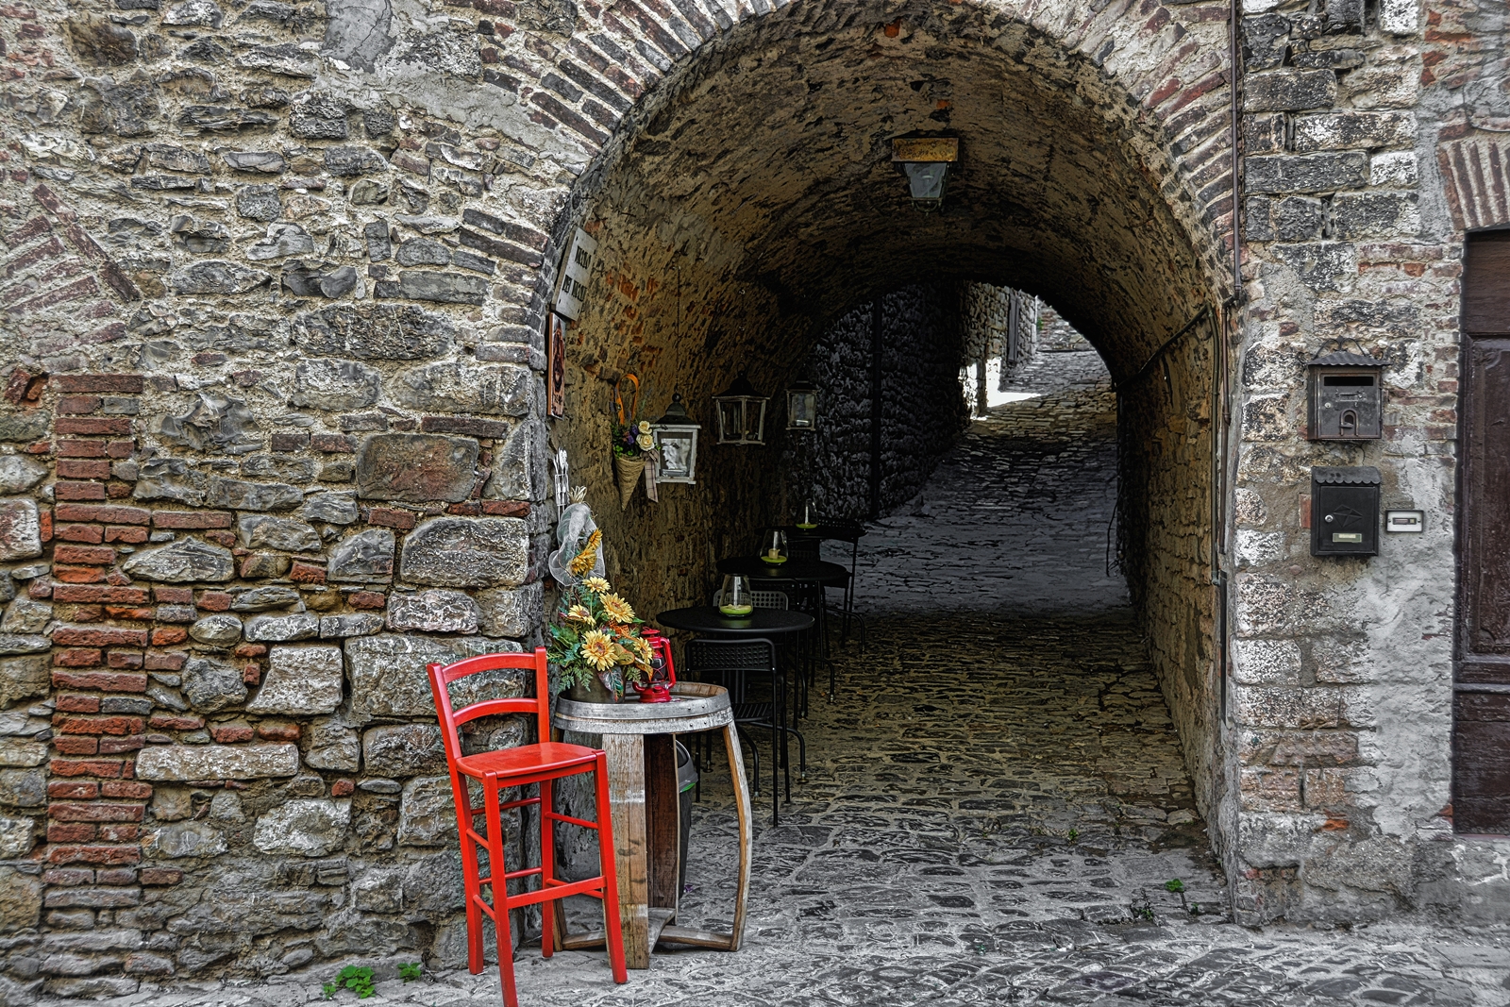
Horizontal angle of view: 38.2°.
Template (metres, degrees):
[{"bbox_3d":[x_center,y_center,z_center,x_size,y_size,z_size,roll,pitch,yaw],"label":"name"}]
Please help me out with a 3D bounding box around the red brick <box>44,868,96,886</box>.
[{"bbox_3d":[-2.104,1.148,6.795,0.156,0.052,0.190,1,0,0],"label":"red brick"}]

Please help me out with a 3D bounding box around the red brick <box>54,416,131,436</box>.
[{"bbox_3d":[-2.083,-0.245,6.909,0.226,0.057,0.135,0,1,-7],"label":"red brick"}]

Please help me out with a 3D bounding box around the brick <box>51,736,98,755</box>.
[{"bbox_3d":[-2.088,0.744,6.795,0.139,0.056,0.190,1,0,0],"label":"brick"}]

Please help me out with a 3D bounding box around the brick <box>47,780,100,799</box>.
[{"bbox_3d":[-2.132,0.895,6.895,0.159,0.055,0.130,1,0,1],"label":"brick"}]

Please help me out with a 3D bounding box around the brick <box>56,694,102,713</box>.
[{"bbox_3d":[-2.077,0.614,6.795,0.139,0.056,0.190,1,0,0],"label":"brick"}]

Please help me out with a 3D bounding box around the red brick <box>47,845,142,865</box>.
[{"bbox_3d":[-2.028,1.079,6.770,0.284,0.059,0.140,1,0,0],"label":"red brick"}]

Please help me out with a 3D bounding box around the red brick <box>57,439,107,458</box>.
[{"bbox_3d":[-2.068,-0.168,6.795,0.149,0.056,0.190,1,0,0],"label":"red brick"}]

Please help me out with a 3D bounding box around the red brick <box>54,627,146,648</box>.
[{"bbox_3d":[-2.010,0.411,6.770,0.284,0.063,0.140,1,0,0],"label":"red brick"}]

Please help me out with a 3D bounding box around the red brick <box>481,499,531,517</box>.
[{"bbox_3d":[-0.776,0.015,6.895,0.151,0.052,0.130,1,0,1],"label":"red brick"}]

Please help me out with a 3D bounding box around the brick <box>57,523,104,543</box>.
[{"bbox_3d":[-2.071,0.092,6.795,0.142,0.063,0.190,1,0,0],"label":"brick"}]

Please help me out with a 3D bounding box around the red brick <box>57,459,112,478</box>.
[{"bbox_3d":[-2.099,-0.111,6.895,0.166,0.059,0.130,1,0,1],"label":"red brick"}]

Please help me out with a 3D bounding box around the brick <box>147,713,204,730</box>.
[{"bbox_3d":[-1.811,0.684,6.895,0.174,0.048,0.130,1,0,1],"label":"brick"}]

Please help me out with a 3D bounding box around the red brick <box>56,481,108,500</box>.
[{"bbox_3d":[-2.121,-0.041,6.923,0.154,0.059,0.165,0,1,-7],"label":"red brick"}]

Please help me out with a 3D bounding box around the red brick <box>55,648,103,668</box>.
[{"bbox_3d":[-2.133,0.483,6.932,0.151,0.059,0.165,0,1,-7],"label":"red brick"}]

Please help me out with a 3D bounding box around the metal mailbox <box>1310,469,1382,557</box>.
[{"bbox_3d":[1.893,0.026,6.993,0.205,0.285,0.085,1,0,0],"label":"metal mailbox"}]

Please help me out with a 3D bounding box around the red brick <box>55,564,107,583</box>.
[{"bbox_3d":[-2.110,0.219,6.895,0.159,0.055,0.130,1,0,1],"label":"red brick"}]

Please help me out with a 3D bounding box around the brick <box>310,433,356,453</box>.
[{"bbox_3d":[-1.351,-0.193,7.014,0.137,0.060,0.165,0,1,-7],"label":"brick"}]

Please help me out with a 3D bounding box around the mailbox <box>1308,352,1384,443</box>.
[{"bbox_3d":[1.842,-0.337,6.805,0.220,0.275,0.110,1,0,3],"label":"mailbox"}]

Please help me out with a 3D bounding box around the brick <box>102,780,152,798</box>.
[{"bbox_3d":[-1.991,0.900,6.958,0.148,0.060,0.165,0,1,-7],"label":"brick"}]

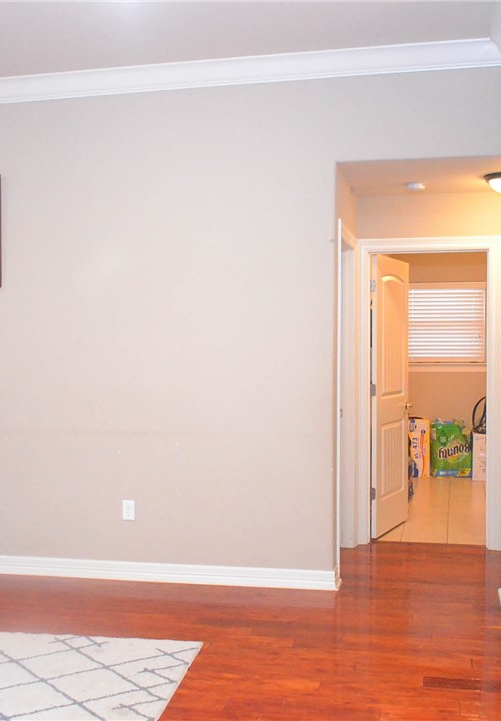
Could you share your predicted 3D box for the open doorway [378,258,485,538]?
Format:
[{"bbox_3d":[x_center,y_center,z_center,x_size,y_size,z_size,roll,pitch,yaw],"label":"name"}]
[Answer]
[{"bbox_3d":[1.242,0.269,6.341,0.800,2.045,0.140,0,2,12],"label":"open doorway"}]

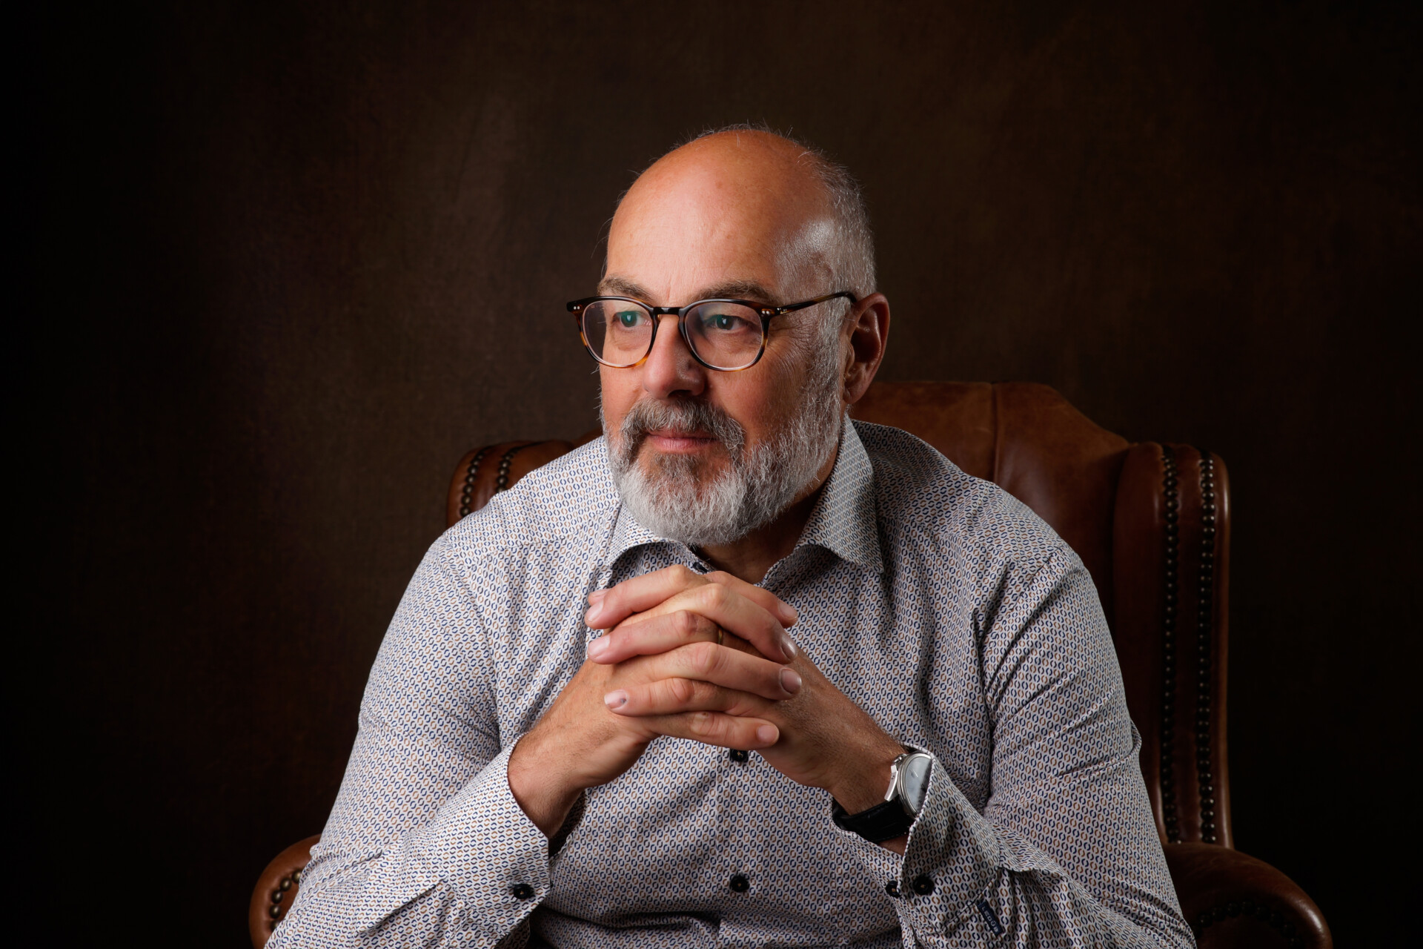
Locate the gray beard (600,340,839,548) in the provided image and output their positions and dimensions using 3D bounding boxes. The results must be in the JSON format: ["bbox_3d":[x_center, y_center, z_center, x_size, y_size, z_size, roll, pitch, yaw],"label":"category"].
[{"bbox_3d":[-0.002,-0.024,1.480,0.154,0.126,0.108,3,10,29],"label":"gray beard"}]

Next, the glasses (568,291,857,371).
[{"bbox_3d":[0.005,-0.091,1.486,0.146,0.052,0.141,3,10,29],"label":"glasses"}]

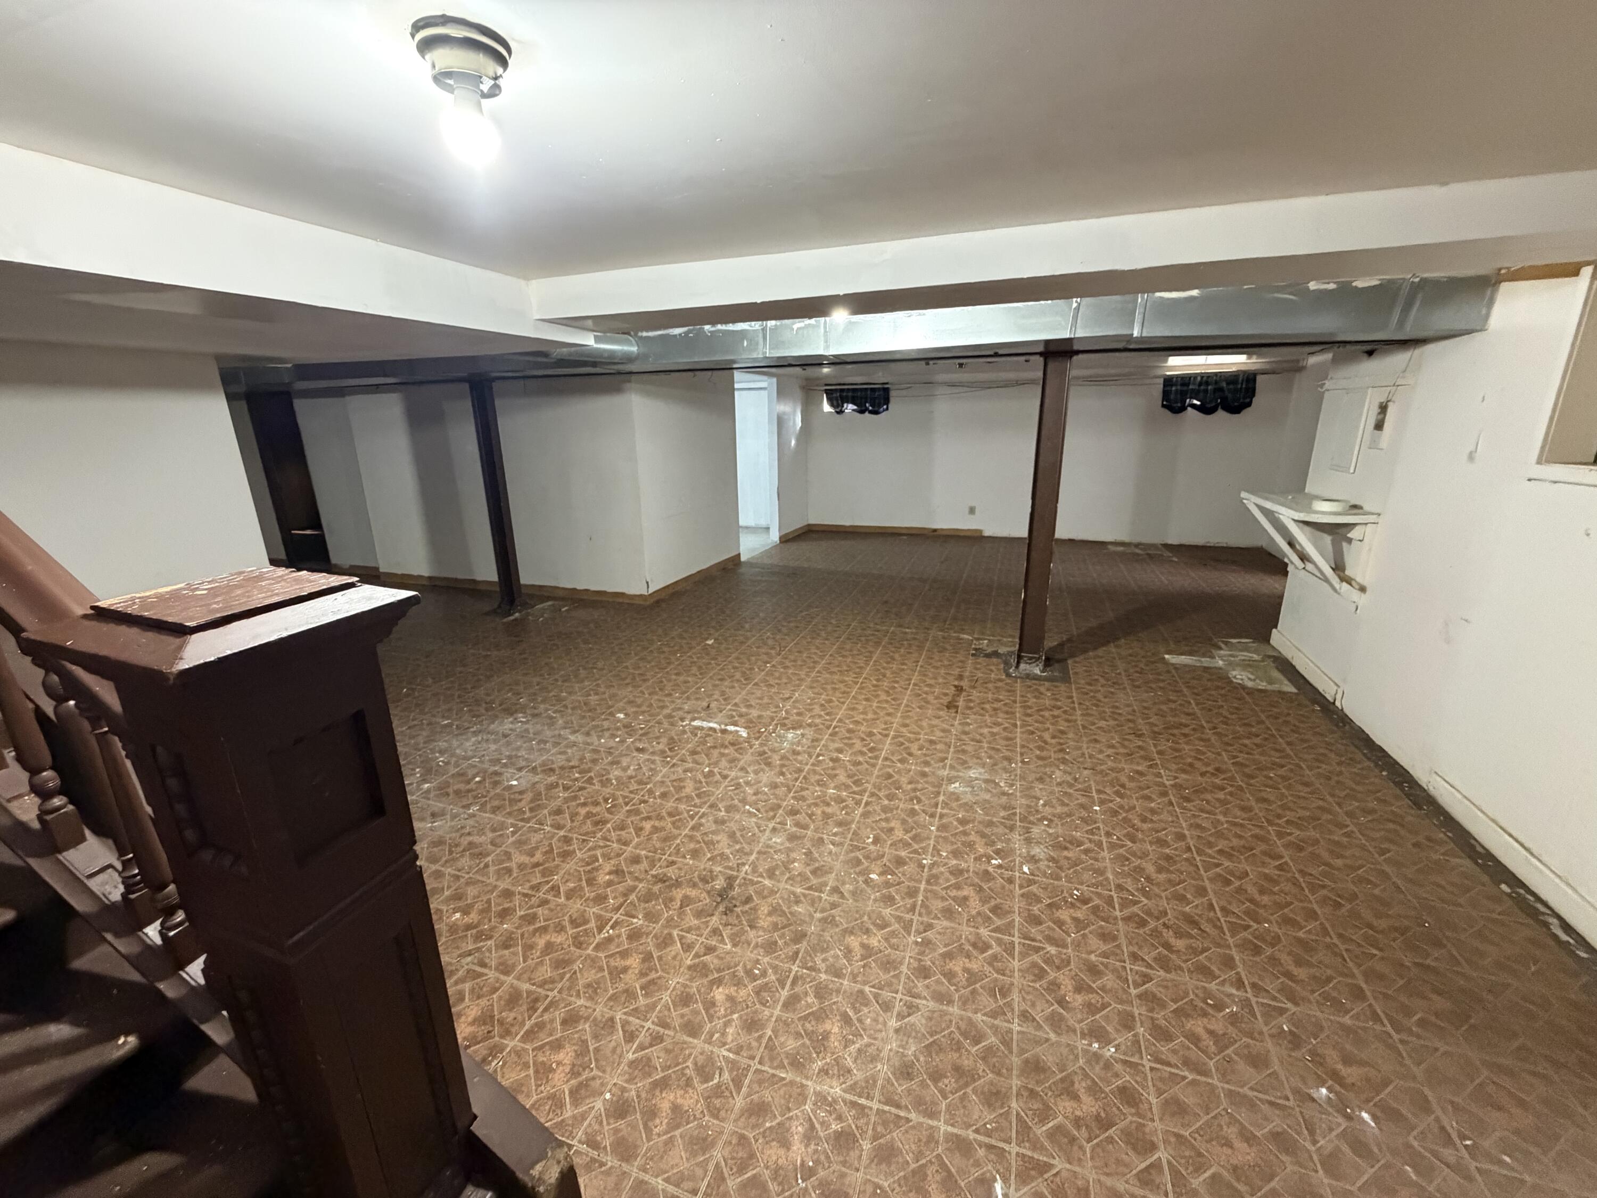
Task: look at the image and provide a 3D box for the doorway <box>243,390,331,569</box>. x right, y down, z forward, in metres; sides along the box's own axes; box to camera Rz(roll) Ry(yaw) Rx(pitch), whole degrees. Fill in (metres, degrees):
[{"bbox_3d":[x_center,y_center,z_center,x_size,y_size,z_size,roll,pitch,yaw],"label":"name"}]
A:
[{"bbox_3d":[-5.378,-1.231,6.885,0.700,1.870,0.140,4,17,18],"label":"doorway"}]

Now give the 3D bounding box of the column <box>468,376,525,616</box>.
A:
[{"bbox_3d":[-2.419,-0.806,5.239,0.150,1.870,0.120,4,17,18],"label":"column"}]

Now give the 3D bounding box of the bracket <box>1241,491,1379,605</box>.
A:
[{"bbox_3d":[2.879,-0.334,3.755,0.370,0.470,0.960,4,17,18],"label":"bracket"}]

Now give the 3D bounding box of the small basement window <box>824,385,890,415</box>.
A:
[{"bbox_3d":[0.747,-2.559,8.301,0.860,0.370,0.120,4,17,18],"label":"small basement window"}]

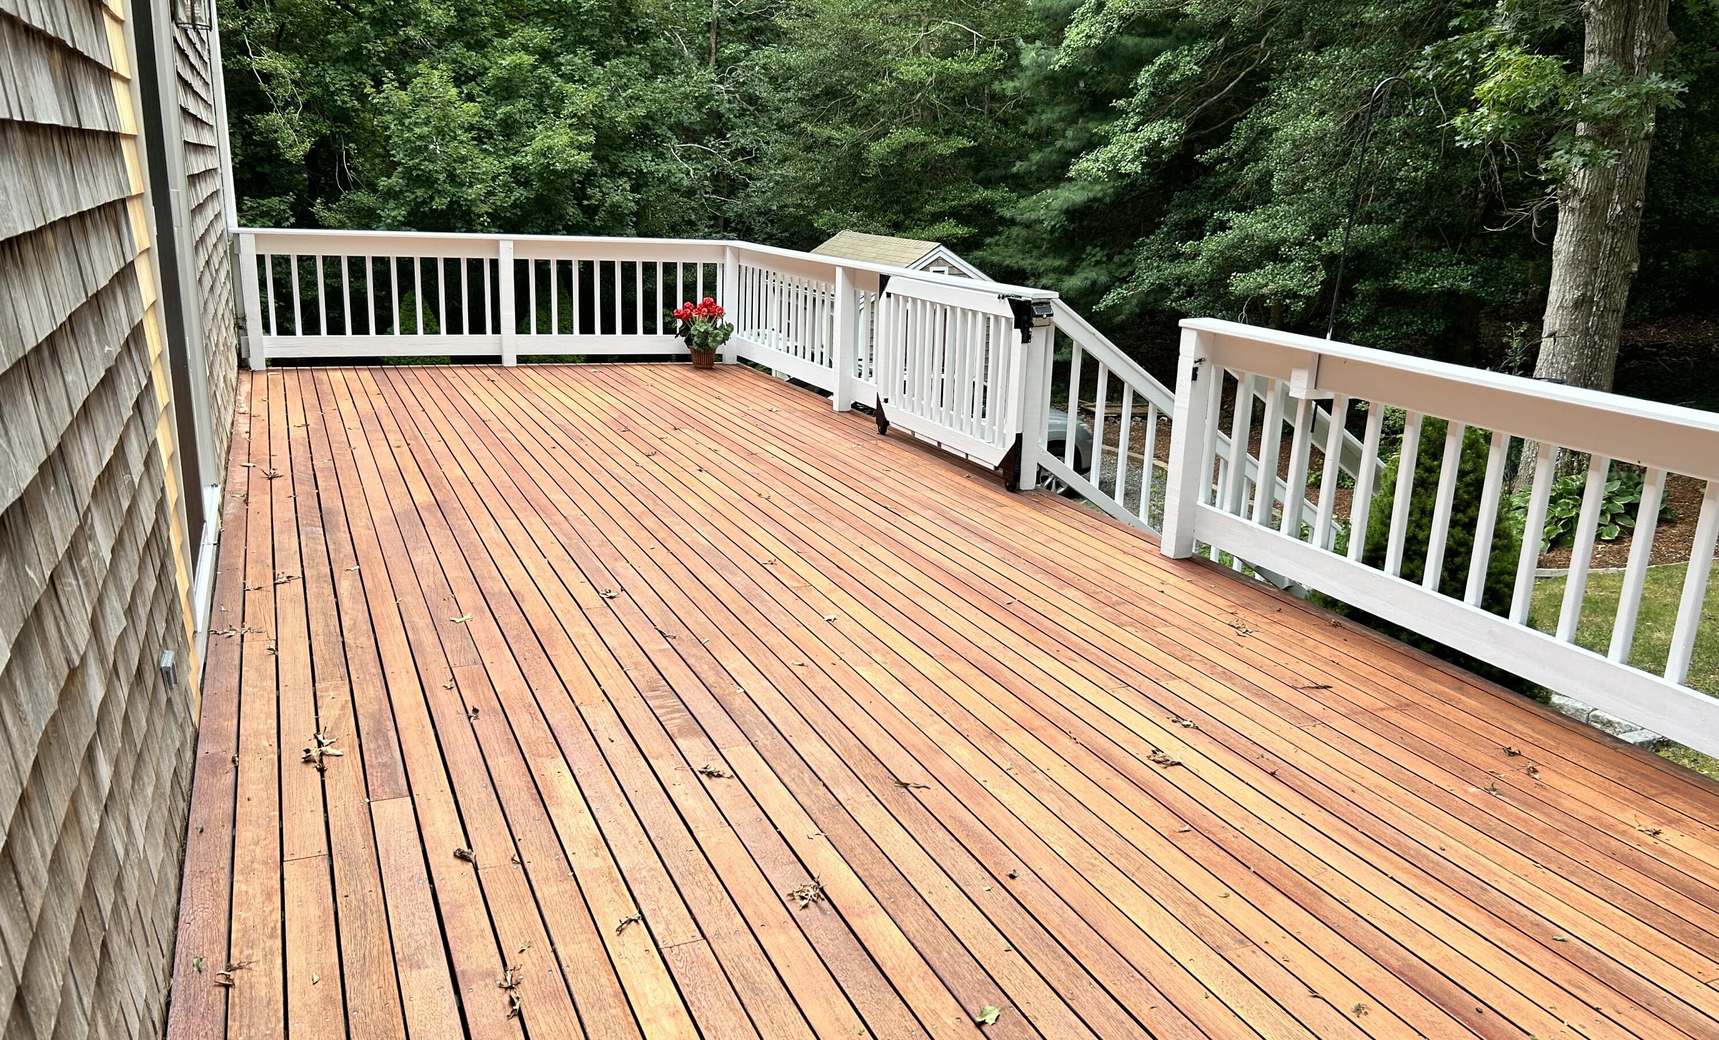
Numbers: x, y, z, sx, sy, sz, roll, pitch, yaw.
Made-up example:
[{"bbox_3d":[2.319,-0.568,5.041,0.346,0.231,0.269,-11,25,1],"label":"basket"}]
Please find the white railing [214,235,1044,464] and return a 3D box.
[{"bbox_3d":[-1.587,-1.059,7.587,3.750,0.957,4.500,-4,16,-24],"label":"white railing"}]

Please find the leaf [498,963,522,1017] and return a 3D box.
[{"bbox_3d":[-0.634,0.847,2.337,0.040,0.022,0.152,-2,15,-17],"label":"leaf"}]

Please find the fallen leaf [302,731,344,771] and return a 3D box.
[{"bbox_3d":[-1.338,0.575,3.222,0.139,0.036,0.100,13,18,35],"label":"fallen leaf"}]

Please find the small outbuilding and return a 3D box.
[{"bbox_3d":[0.423,-3.293,21.716,2.700,2.900,3.500,-4,16,-24],"label":"small outbuilding"}]

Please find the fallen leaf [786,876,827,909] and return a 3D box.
[{"bbox_3d":[-0.101,0.773,2.689,0.052,0.033,0.096,14,19,38],"label":"fallen leaf"}]

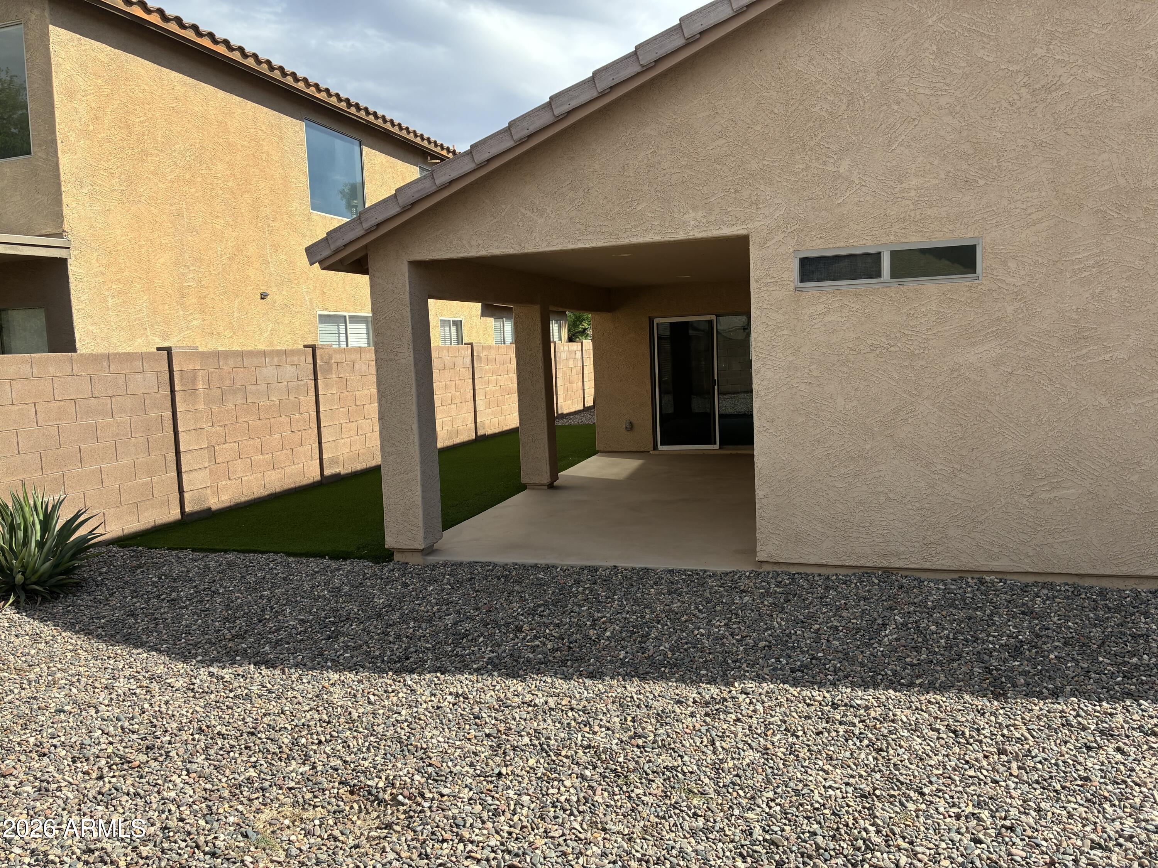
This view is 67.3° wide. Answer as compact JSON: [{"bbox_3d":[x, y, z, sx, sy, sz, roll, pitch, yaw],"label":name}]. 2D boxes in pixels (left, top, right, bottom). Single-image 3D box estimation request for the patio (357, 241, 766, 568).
[{"bbox_3d":[0.722,-0.574,9.698,3.044,2.504,6.346,0,6,17],"label":"patio"}]

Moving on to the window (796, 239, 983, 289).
[{"bbox_3d":[2.078,-1.139,5.889,1.195,0.282,0.075,0,6,17],"label":"window"}]

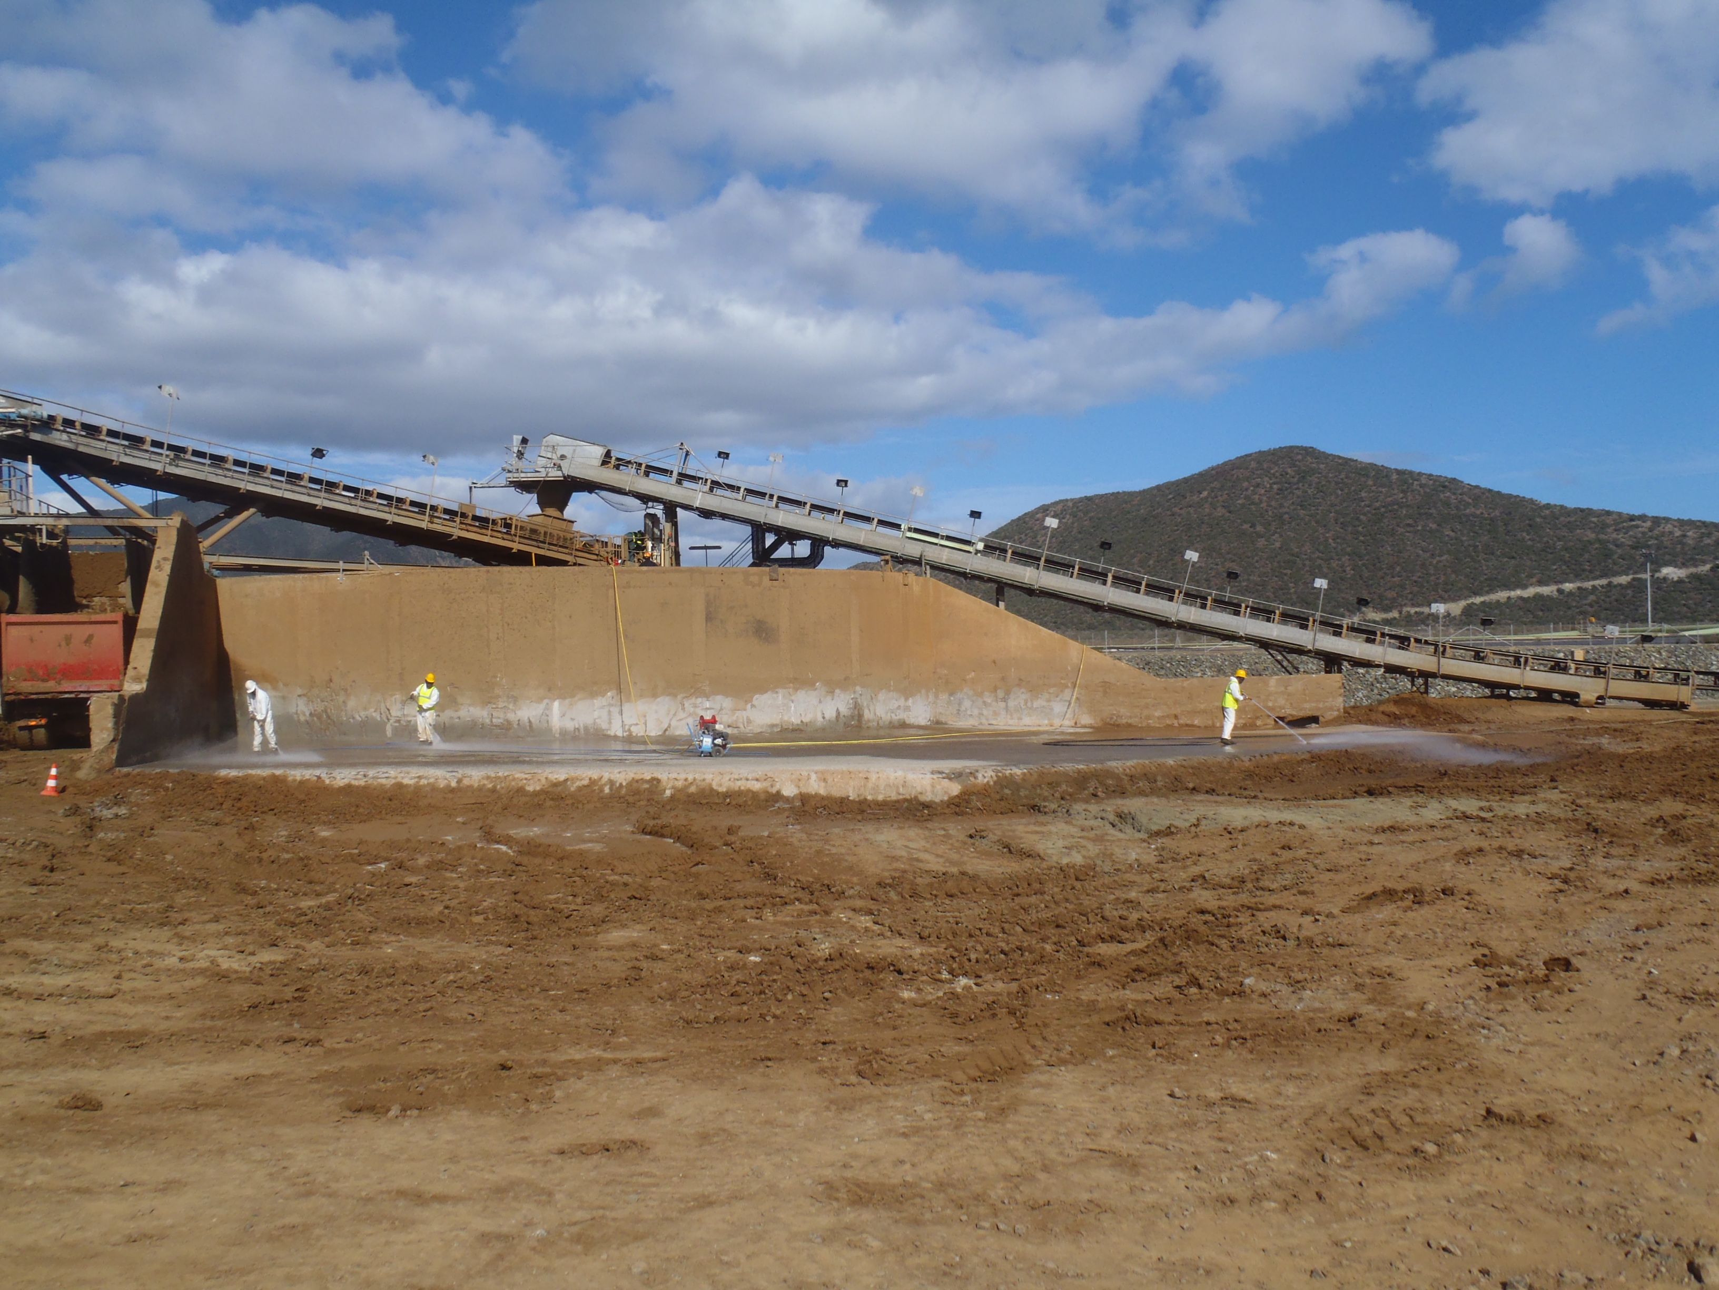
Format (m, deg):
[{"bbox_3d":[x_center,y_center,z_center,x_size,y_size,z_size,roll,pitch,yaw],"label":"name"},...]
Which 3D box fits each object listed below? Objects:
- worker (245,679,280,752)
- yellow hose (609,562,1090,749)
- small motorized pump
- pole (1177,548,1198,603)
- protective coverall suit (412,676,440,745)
[{"bbox_3d":[-14.180,1.705,33.000,0.650,1.730,0.580,0,0,34],"label":"worker"},{"bbox_3d":[0.280,0.170,36.060,13.100,4.650,3.900,0,0,-10],"label":"yellow hose"},{"bbox_3d":[-3.430,2.090,32.100,0.950,0.980,0.620,0,0,0],"label":"small motorized pump"},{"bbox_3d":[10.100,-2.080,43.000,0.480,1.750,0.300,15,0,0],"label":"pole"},{"bbox_3d":[-10.790,1.620,34.600,0.680,1.740,0.480,0,0,-6],"label":"protective coverall suit"}]

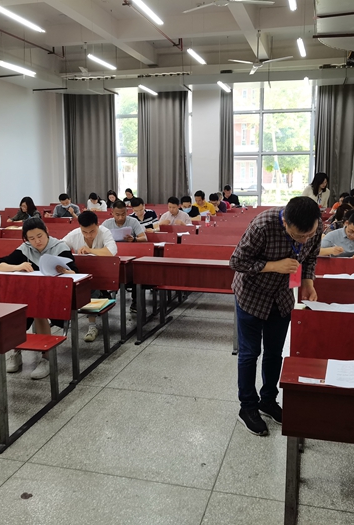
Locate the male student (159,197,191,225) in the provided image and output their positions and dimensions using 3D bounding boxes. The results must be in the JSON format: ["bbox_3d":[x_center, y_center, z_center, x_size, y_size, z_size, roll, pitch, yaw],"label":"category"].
[{"bbox_3d":[-0.028,-0.381,7.830,0.510,1.175,0.700,2,10,13],"label":"male student"}]

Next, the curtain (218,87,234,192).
[{"bbox_3d":[1.252,-2.604,13.636,0.397,3.669,0.180,3,10,15],"label":"curtain"}]

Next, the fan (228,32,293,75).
[{"bbox_3d":[1.415,-3.670,9.092,1.220,0.620,1.220,2,10,15],"label":"fan"}]

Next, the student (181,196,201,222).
[{"bbox_3d":[0.209,-0.517,8.719,0.490,1.150,0.700,2,10,15],"label":"student"}]

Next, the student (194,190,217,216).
[{"bbox_3d":[0.470,-0.698,9.615,0.490,1.210,0.700,3,10,20],"label":"student"}]

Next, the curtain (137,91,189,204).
[{"bbox_3d":[-0.360,-2.661,14.086,1.405,3.641,0.180,3,10,15],"label":"curtain"}]

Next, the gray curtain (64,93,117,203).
[{"bbox_3d":[-2.388,-2.768,14.646,1.564,3.676,0.180,3,10,15],"label":"gray curtain"}]

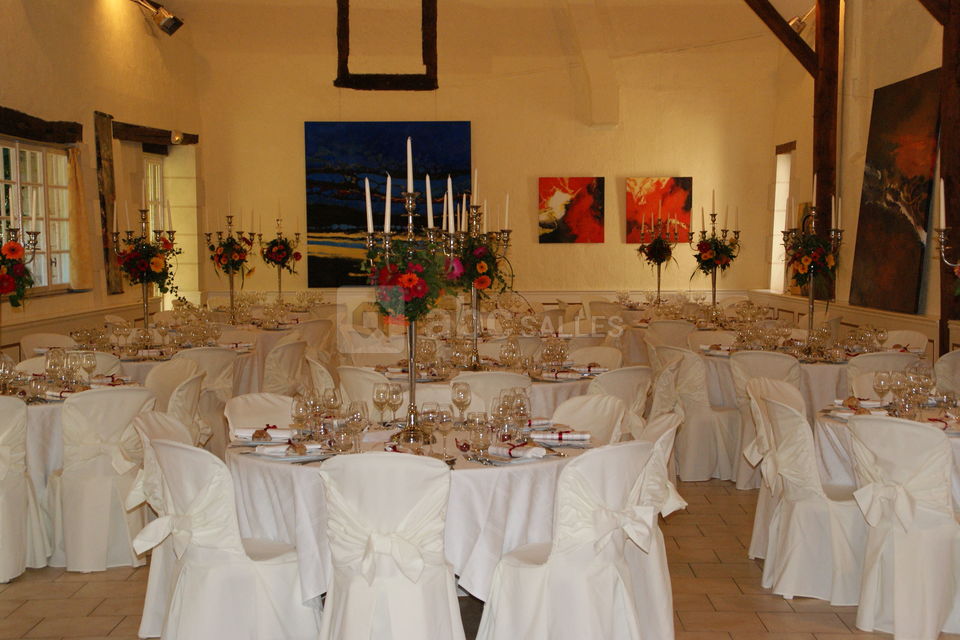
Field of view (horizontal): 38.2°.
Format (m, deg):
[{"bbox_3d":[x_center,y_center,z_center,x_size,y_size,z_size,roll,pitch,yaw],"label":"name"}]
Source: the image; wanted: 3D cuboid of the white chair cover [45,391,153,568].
[{"bbox_3d":[-1.928,0.749,6.808,0.460,0.870,0.520,-2,4,-31],"label":"white chair cover"}]

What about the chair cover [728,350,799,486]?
[{"bbox_3d":[1.930,0.642,9.164,0.470,0.905,0.560,1,4,22],"label":"chair cover"}]

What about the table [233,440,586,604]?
[{"bbox_3d":[-0.278,0.877,5.702,1.520,0.772,1.520,0,4,0],"label":"table"}]

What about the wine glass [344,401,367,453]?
[{"bbox_3d":[-0.514,0.440,5.724,0.080,0.207,0.080,0,4,0],"label":"wine glass"}]

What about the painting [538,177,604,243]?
[{"bbox_3d":[1.127,-1.340,16.970,0.800,0.805,0.035,0,3,0],"label":"painting"}]

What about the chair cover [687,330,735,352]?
[{"bbox_3d":[1.862,0.526,10.252,0.460,0.865,0.520,-2,4,-28],"label":"chair cover"}]

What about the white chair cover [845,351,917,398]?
[{"bbox_3d":[2.571,0.643,9.142,0.470,0.905,0.560,0,4,-5],"label":"white chair cover"}]

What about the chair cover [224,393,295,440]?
[{"bbox_3d":[-0.865,0.785,6.302,0.480,0.880,0.540,-4,5,-44],"label":"chair cover"}]

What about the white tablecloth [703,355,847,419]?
[{"bbox_3d":[2.331,0.481,9.698,1.580,0.520,1.580,0,4,0],"label":"white tablecloth"}]

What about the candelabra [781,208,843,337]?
[{"bbox_3d":[2.330,-0.272,9.663,0.440,1.000,0.440,0,4,0],"label":"candelabra"}]

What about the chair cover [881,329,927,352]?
[{"bbox_3d":[3.151,0.542,10.768,0.560,0.905,0.470,-2,4,-34],"label":"chair cover"}]

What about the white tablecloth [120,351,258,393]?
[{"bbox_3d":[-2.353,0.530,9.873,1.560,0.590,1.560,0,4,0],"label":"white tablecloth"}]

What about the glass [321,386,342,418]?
[{"bbox_3d":[-0.676,0.405,6.302,0.082,0.205,0.082,0,4,0],"label":"glass"}]

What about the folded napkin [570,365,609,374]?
[{"bbox_3d":[0.653,0.290,8.193,0.240,0.050,0.055,0,4,-3],"label":"folded napkin"}]

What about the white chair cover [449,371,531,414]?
[{"bbox_3d":[0.040,0.696,7.716,0.480,0.880,0.540,0,4,-4],"label":"white chair cover"}]

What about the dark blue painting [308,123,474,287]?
[{"bbox_3d":[-1.110,-1.404,16.845,2.000,2.020,0.040,0,4,0],"label":"dark blue painting"}]

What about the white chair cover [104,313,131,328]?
[{"bbox_3d":[-3.219,0.379,12.897,0.520,0.865,0.460,0,4,3],"label":"white chair cover"}]

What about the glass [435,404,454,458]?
[{"bbox_3d":[-0.133,0.420,5.265,0.073,0.195,0.073,0,4,0],"label":"glass"}]

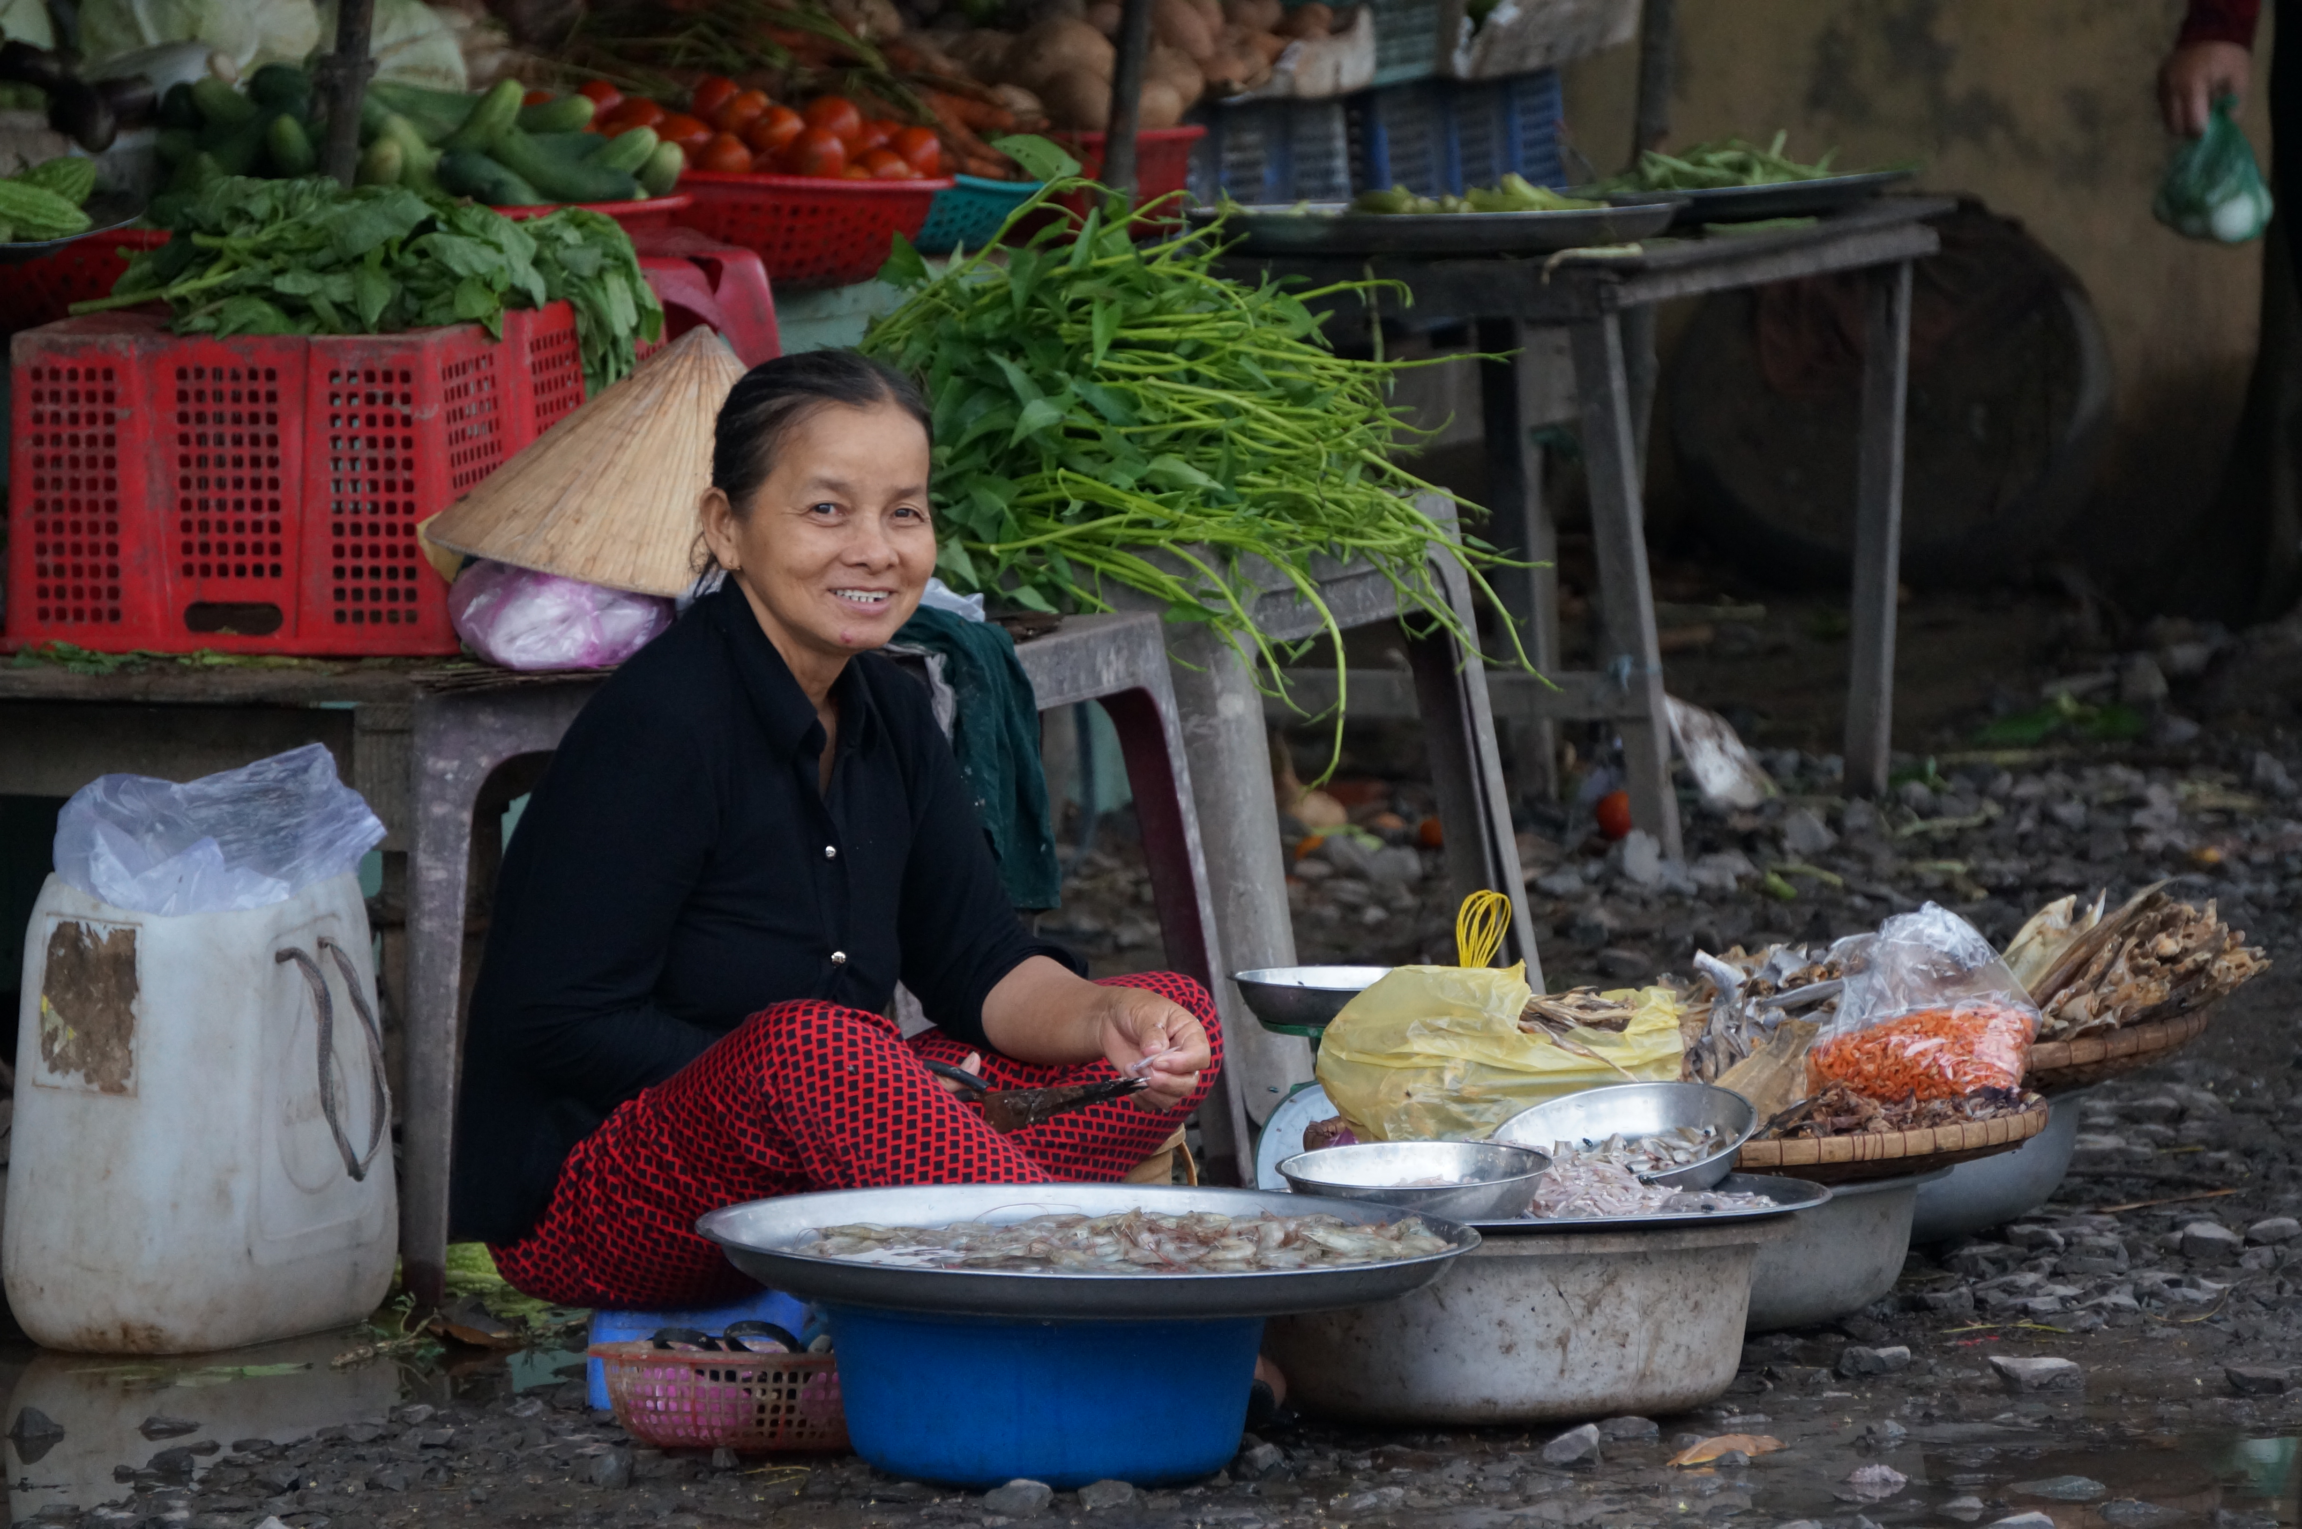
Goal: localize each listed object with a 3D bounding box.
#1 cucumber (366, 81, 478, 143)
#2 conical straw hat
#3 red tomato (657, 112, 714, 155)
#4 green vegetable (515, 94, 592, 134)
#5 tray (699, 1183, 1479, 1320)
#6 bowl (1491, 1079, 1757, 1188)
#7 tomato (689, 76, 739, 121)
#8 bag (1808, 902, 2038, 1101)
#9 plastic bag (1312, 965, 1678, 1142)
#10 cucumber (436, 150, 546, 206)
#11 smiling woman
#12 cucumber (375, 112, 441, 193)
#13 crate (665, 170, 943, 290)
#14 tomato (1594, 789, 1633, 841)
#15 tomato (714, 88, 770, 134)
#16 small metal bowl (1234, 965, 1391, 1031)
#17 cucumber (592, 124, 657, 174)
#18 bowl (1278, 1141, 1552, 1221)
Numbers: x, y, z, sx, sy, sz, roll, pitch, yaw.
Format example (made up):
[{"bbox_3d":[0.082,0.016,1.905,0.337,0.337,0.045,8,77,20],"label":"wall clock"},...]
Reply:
[{"bbox_3d":[-0.559,-0.504,15.420,0.130,0.040,0.040,15,7,9],"label":"cucumber"},{"bbox_3d":[-0.359,-0.246,15.400,0.390,0.190,0.390,8,7,0],"label":"conical straw hat"},{"bbox_3d":[-0.407,-0.551,17.450,0.051,0.042,0.047,-1,5,0],"label":"red tomato"},{"bbox_3d":[-0.542,-0.584,17.900,0.125,0.034,0.034,-12,0,20],"label":"green vegetable"},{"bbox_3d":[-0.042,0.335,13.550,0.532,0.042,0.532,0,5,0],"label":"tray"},{"bbox_3d":[0.351,0.295,14.689,0.200,0.052,0.200,-7,20,2],"label":"bowl"},{"bbox_3d":[-0.383,-0.583,17.500,0.045,0.043,0.045,-1,5,0],"label":"tomato"},{"bbox_3d":[0.587,0.180,15.150,0.175,0.150,0.140,-1,5,0],"label":"bag"},{"bbox_3d":[0.262,0.219,14.920,0.280,0.140,0.220,0,5,0],"label":"plastic bag"},{"bbox_3d":[-0.507,-0.449,15.300,0.120,0.040,0.040,26,8,6],"label":"cucumber"},{"bbox_3d":[-0.219,0.075,14.650,0.470,0.730,0.580,-6,7,-44],"label":"smiling woman"},{"bbox_3d":[-0.567,-0.465,15.350,0.037,0.115,0.037,-5,-35,-46],"label":"cucumber"},{"bbox_3d":[-0.306,-0.492,18.300,0.270,0.098,0.270,0,5,0],"label":"crate"},{"bbox_3d":[0.444,0.048,18.900,0.047,0.047,0.047,-1,5,0],"label":"tomato"},{"bbox_3d":[-0.377,-0.600,18.300,0.056,0.052,0.056,0,5,0],"label":"tomato"},{"bbox_3d":[0.143,0.168,14.350,0.173,0.034,0.173,0,5,0],"label":"small metal bowl"},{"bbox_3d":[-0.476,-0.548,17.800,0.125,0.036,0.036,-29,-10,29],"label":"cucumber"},{"bbox_3d":[0.187,0.295,14.100,0.194,0.043,0.194,0,5,0],"label":"bowl"}]

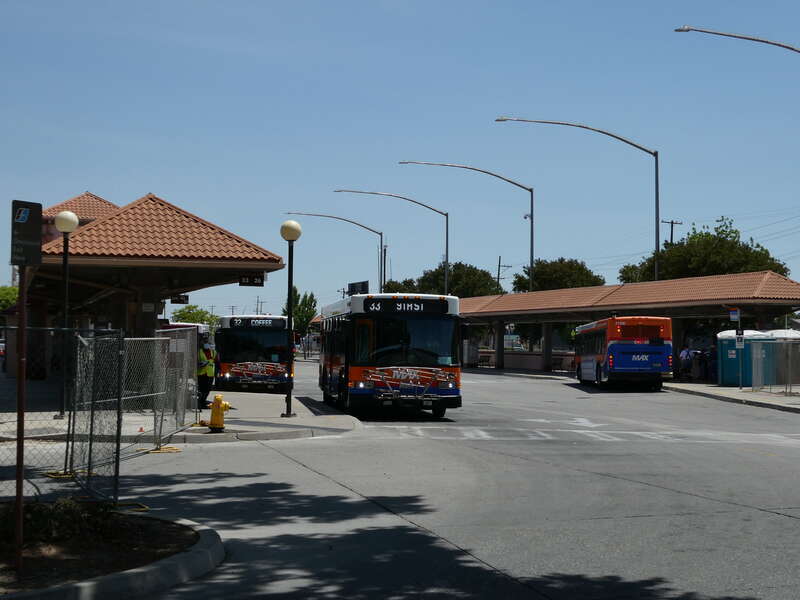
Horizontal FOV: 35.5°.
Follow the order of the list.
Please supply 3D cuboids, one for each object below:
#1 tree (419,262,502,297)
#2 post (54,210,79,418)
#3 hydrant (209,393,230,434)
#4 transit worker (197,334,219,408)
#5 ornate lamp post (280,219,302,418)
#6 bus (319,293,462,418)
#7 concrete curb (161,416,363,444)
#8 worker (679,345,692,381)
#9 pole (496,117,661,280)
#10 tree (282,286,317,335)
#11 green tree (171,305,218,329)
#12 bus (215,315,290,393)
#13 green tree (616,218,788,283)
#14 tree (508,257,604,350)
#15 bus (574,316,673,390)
[{"bbox_3d":[5.129,1.506,106.034,7.600,9.200,7.400,0,-2,0],"label":"tree"},{"bbox_3d":[-6.911,0.311,25.708,0.490,4.250,0.490,0,-2,0],"label":"post"},{"bbox_3d":[-3.098,1.941,21.235,0.340,0.660,0.330,-1,-3,30],"label":"hydrant"},{"bbox_3d":[-4.600,1.713,29.900,0.580,1.800,0.420,0,-2,-5],"label":"transit worker"},{"bbox_3d":[-2.397,0.411,27.400,0.470,4.320,0.470,0,-2,0],"label":"ornate lamp post"},{"bbox_3d":[-0.588,1.541,34.267,2.600,2.920,12.100,0,-2,-7],"label":"bus"},{"bbox_3d":[-2.507,2.432,23.421,4.000,0.170,3.000,1,-2,-18],"label":"concrete curb"},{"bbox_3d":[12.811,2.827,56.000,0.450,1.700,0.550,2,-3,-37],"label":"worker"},{"bbox_3d":[8.573,-2.160,59.689,8.540,12.600,0.350,1,-3,-20],"label":"pole"},{"bbox_3d":[-9.019,2.019,112.000,3.200,6.600,3.200,0,-2,0],"label":"tree"},{"bbox_3d":[-15.112,2.396,92.000,3.700,4.900,3.700,0,-2,0],"label":"green tree"},{"bbox_3d":[-5.809,2.146,49.297,2.580,2.920,12.200,1,-2,-8],"label":"bus"},{"bbox_3d":[16.537,-0.409,68.000,9.200,8.800,8.800,0,-2,0],"label":"green tree"},{"bbox_3d":[11.206,1.260,90.032,6.800,8.400,6.800,0,-2,0],"label":"tree"},{"bbox_3d":[9.824,2.494,56.346,2.600,3.030,12.200,0,-2,1],"label":"bus"}]

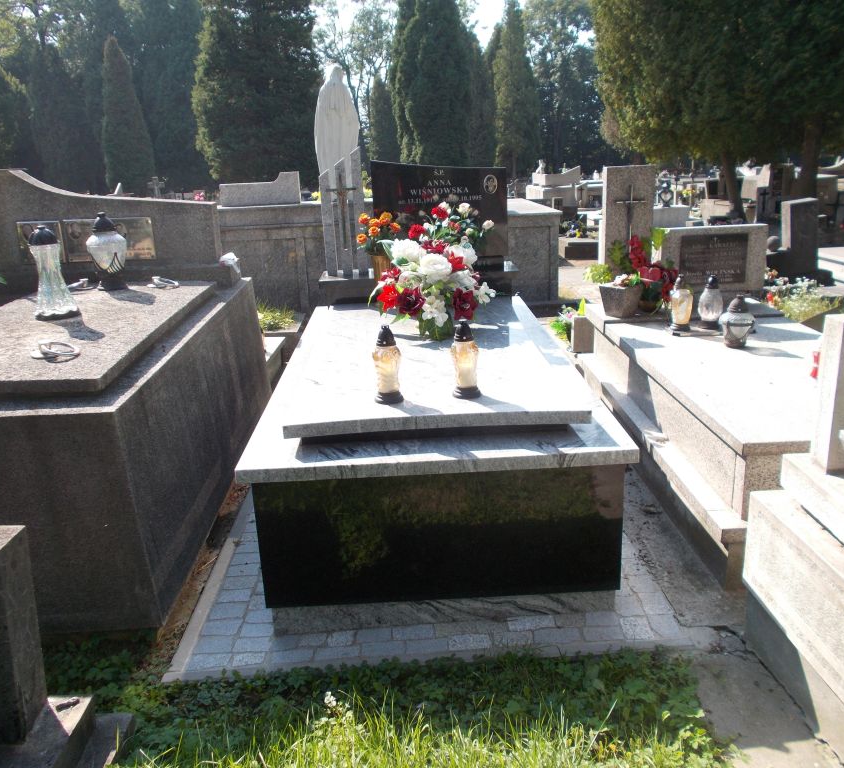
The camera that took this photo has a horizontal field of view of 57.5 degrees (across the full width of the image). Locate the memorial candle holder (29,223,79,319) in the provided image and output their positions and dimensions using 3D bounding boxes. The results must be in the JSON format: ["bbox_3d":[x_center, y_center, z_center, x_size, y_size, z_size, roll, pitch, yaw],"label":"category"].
[{"bbox_3d":[-1.506,-0.458,3.121,0.172,0.342,0.172,-3,17,-1],"label":"memorial candle holder"}]

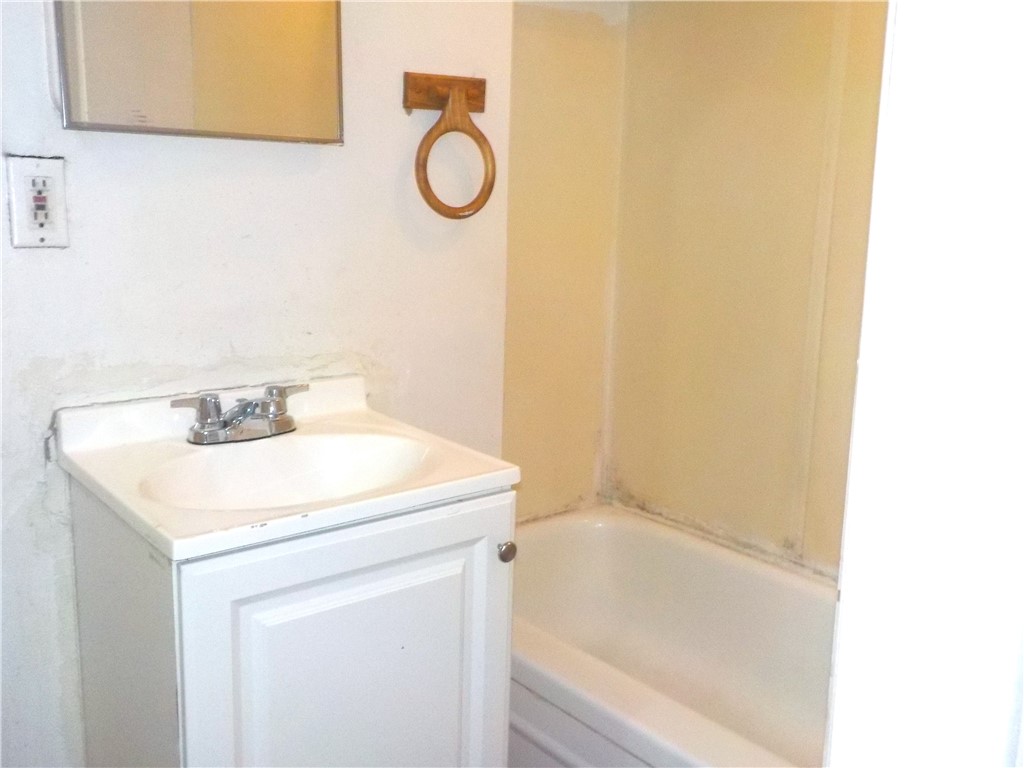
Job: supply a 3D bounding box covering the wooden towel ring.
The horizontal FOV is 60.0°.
[{"bbox_3d":[-0.102,-0.405,1.519,0.167,0.239,0.048,-7,13,-38],"label":"wooden towel ring"}]

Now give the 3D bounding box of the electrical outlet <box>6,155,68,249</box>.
[{"bbox_3d":[-0.617,-0.236,1.156,0.070,0.115,0.010,-7,13,-38],"label":"electrical outlet"}]

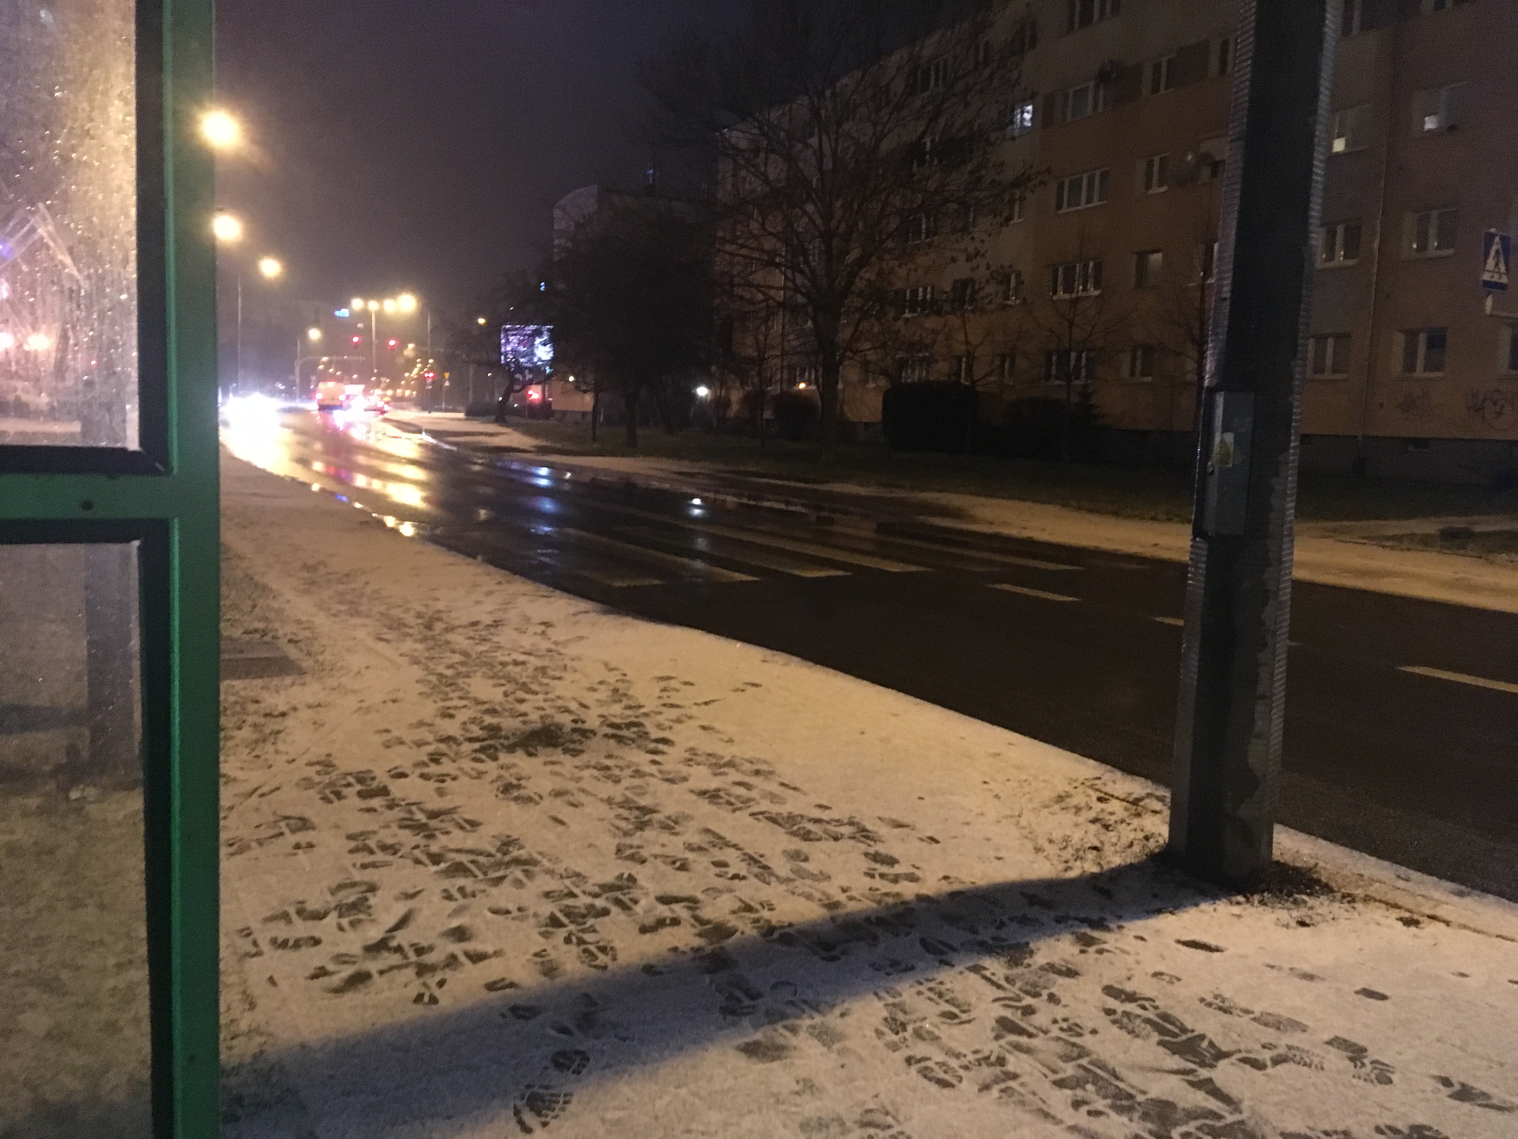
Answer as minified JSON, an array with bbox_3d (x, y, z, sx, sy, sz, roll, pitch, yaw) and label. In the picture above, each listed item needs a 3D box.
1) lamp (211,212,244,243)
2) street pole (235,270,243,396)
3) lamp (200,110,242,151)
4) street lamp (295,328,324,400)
[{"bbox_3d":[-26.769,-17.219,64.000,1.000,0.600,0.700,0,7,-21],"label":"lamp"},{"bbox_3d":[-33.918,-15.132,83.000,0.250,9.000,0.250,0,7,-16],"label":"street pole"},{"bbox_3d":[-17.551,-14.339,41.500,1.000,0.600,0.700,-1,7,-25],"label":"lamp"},{"bbox_3d":[-56.701,-25.590,160.000,2.800,9.200,0.500,0,7,-18],"label":"street lamp"}]

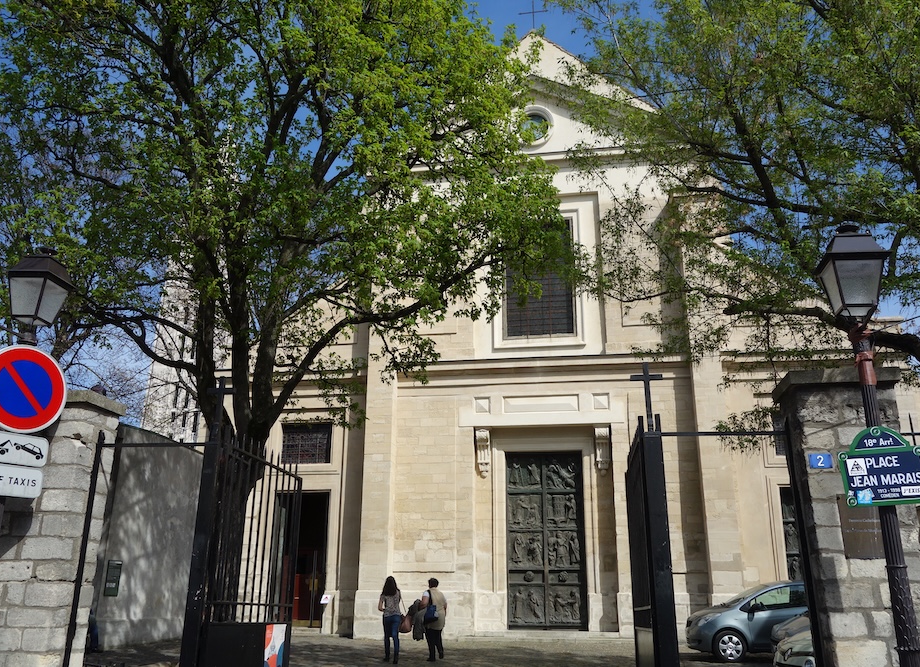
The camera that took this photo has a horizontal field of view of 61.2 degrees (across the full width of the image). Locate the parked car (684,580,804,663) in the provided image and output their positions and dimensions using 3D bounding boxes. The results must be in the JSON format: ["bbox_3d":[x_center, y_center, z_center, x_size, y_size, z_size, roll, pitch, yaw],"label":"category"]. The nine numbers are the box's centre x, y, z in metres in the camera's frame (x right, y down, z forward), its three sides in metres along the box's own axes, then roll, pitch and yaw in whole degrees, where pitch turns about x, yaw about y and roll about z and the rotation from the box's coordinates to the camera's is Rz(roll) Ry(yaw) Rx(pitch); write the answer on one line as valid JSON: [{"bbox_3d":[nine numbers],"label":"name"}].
[{"bbox_3d":[6.469,5.761,15.710,3.760,1.530,1.700,-2,-18,9],"label":"parked car"}]

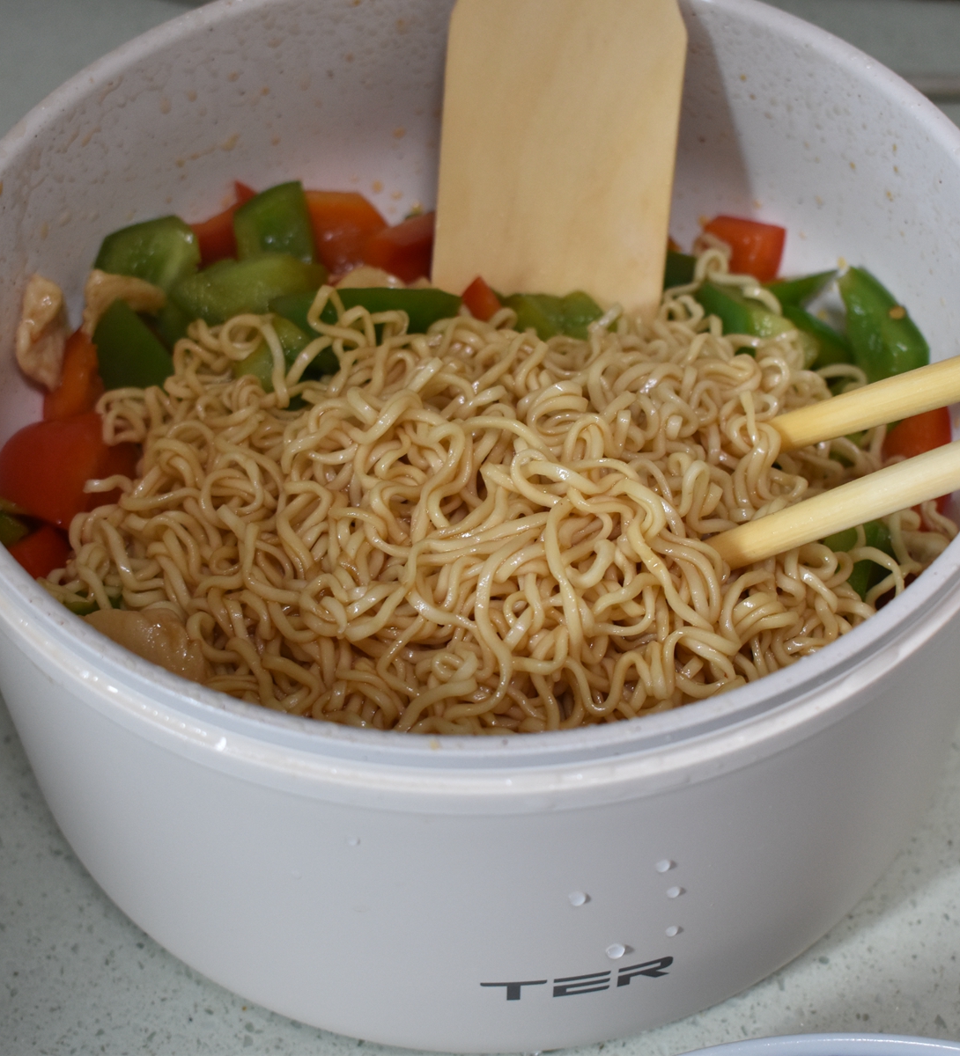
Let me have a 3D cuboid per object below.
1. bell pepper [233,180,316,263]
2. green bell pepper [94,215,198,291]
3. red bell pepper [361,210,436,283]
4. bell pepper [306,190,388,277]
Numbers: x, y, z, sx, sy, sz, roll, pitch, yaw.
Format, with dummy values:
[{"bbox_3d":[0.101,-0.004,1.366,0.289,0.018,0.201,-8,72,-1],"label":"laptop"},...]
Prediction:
[{"bbox_3d":[-0.042,-0.062,0.437,0.018,0.021,0.010,-15,51,-11],"label":"bell pepper"},{"bbox_3d":[-0.066,-0.054,0.417,0.022,0.014,0.013,-25,53,-19],"label":"green bell pepper"},{"bbox_3d":[-0.017,-0.060,0.451,0.019,0.018,0.011,-5,49,-4],"label":"red bell pepper"},{"bbox_3d":[-0.029,-0.062,0.445,0.019,0.021,0.010,-10,50,-7],"label":"bell pepper"}]

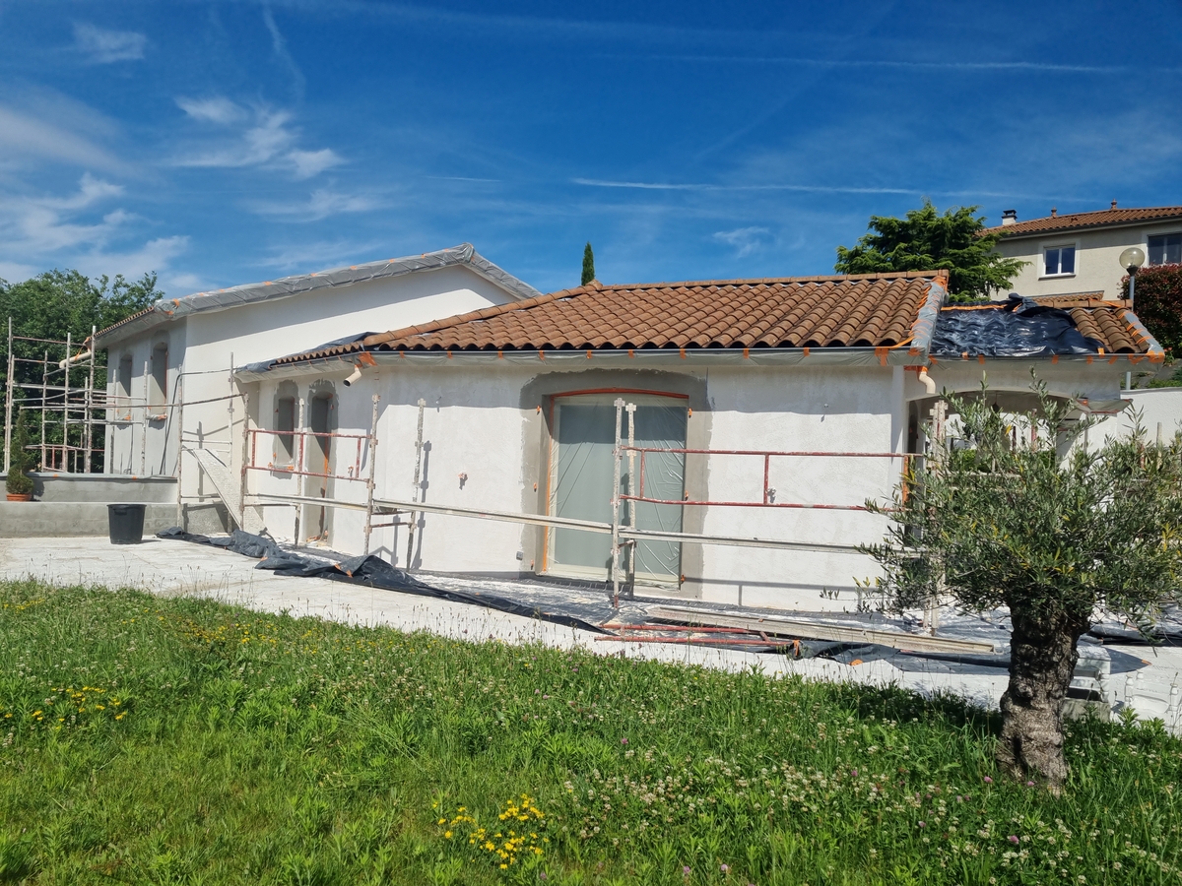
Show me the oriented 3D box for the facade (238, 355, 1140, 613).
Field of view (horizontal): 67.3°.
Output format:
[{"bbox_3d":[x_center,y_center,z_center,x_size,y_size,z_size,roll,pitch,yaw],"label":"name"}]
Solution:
[{"bbox_3d":[-0.411,0.347,11.665,12.400,2.660,2.400,2,-1,22],"label":"facade"}]

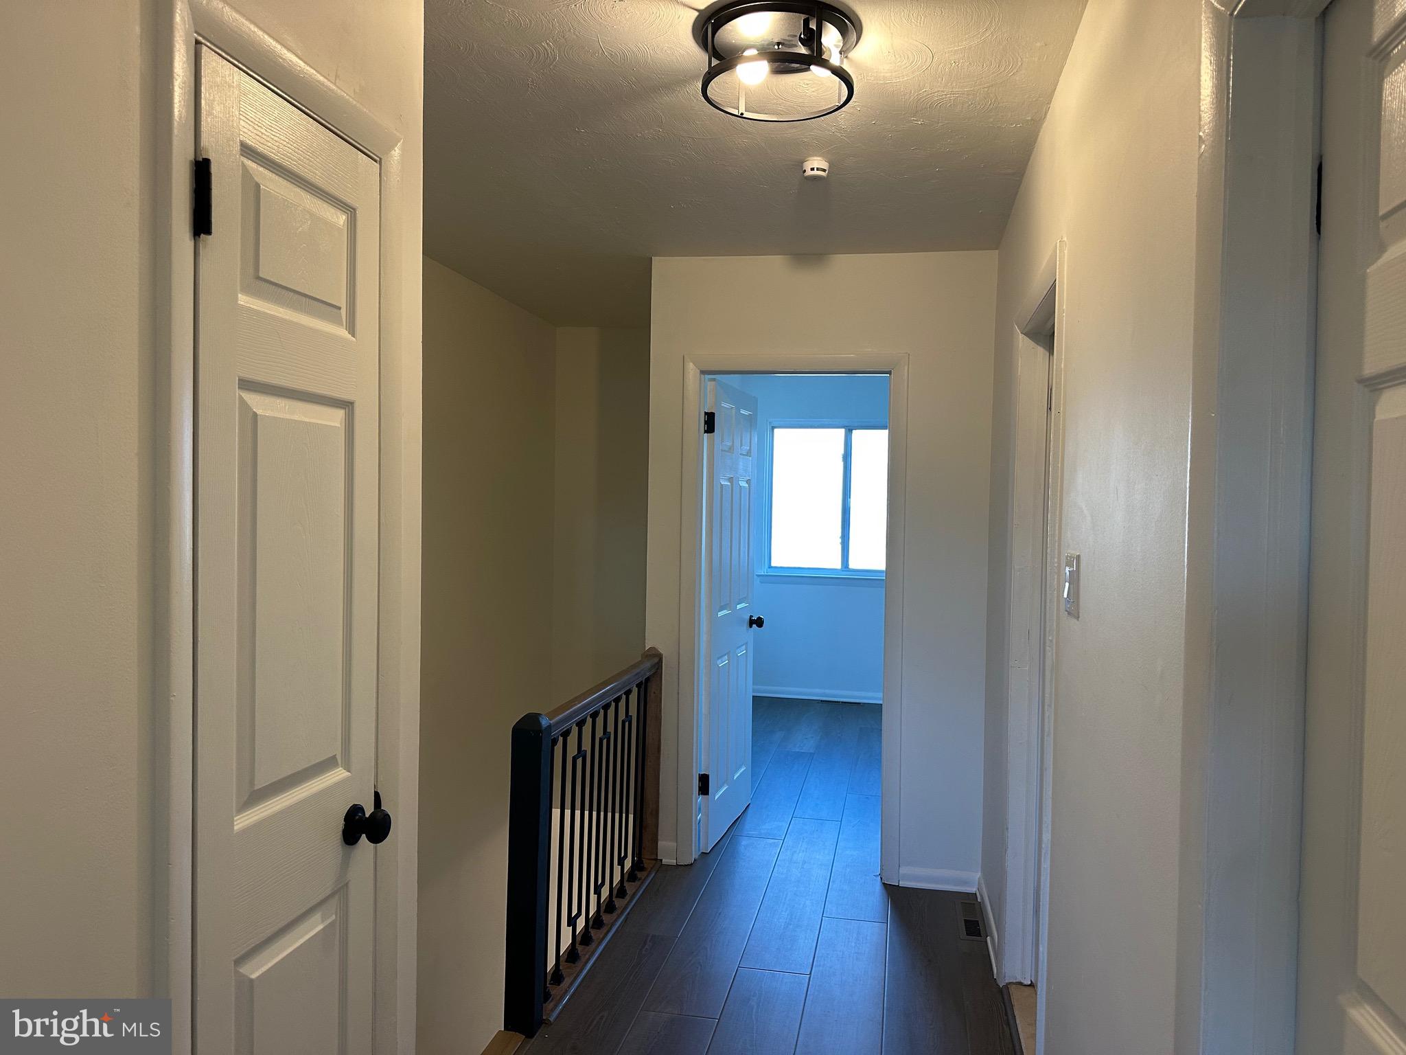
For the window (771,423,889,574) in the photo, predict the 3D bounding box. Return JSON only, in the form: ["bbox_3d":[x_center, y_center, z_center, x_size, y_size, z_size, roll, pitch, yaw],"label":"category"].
[{"bbox_3d":[1.084,-0.202,7.321,1.170,1.120,0.090,1,2,12],"label":"window"}]

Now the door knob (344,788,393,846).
[{"bbox_3d":[-0.558,0.502,1.636,0.065,0.065,0.065,1,2,12],"label":"door knob"}]

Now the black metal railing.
[{"bbox_3d":[-0.363,0.964,3.401,0.103,0.905,1.360,1,2,12],"label":"black metal railing"}]

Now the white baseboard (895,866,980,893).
[{"bbox_3d":[0.930,1.387,3.839,0.303,0.075,0.017,1,2,12],"label":"white baseboard"}]

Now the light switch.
[{"bbox_3d":[0.708,0.110,1.879,0.011,0.117,0.118,1,2,12],"label":"light switch"}]

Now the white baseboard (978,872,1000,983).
[{"bbox_3d":[1.013,1.401,3.464,0.019,0.075,0.685,1,2,11],"label":"white baseboard"}]

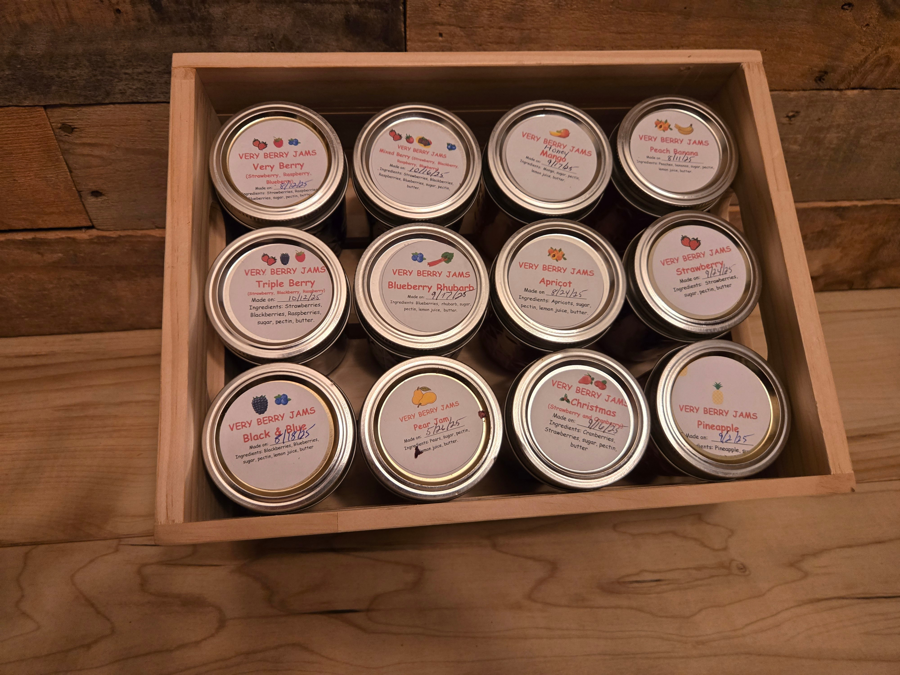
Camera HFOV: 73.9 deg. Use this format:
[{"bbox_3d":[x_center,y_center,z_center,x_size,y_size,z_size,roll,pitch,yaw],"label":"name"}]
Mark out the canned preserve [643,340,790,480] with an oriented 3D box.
[{"bbox_3d":[0.137,0.048,0.354,0.073,0.096,0.073,-3,77,-5],"label":"canned preserve"}]

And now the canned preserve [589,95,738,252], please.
[{"bbox_3d":[0.125,-0.095,0.383,0.073,0.096,0.073,1,77,-4],"label":"canned preserve"}]

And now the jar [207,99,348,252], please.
[{"bbox_3d":[-0.096,-0.084,0.364,0.073,0.096,0.073,-3,77,-5],"label":"jar"}]

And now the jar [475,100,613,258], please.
[{"bbox_3d":[0.052,-0.089,0.376,0.073,0.096,0.073,1,77,-4],"label":"jar"}]

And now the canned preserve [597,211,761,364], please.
[{"bbox_3d":[0.130,-0.025,0.366,0.073,0.096,0.073,-3,77,-5],"label":"canned preserve"}]

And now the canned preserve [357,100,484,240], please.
[{"bbox_3d":[-0.021,-0.086,0.370,0.073,0.095,0.073,1,77,-4],"label":"canned preserve"}]

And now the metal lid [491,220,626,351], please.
[{"bbox_3d":[0.059,-0.029,0.322,0.073,0.015,0.073,1,77,-4],"label":"metal lid"}]

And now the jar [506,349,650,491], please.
[{"bbox_3d":[0.062,0.051,0.345,0.073,0.094,0.073,-3,77,-5],"label":"jar"}]

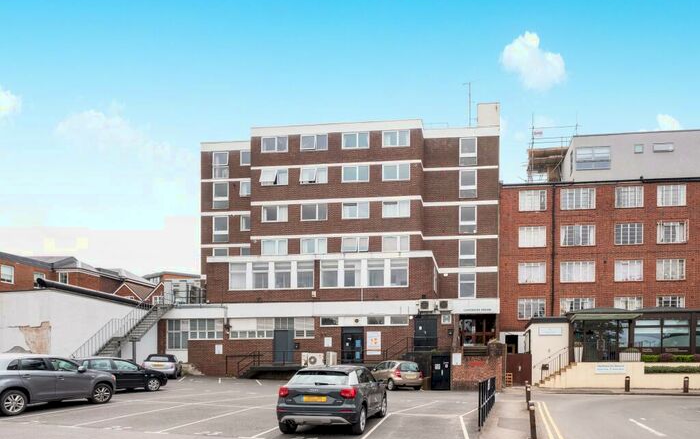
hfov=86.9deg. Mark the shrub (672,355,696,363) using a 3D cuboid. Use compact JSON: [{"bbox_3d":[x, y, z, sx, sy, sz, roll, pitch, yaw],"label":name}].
[{"bbox_3d":[20.884,8.652,23.000,1.350,0.500,0.700,0,-6,4],"label":"shrub"}]

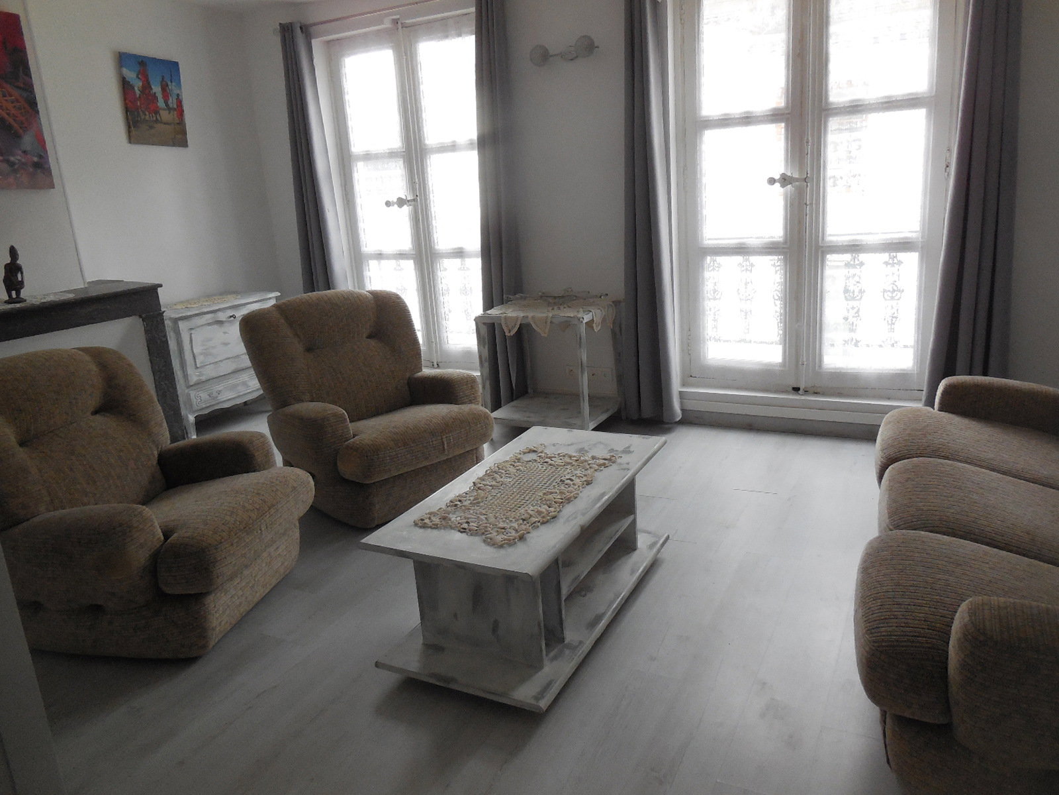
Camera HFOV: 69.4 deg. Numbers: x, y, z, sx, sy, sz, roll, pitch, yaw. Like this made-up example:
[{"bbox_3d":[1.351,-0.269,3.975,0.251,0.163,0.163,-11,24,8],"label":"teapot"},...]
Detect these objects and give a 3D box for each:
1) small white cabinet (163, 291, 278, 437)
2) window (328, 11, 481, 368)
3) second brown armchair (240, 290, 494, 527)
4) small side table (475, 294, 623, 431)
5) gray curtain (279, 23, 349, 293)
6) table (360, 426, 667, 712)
[{"bbox_3d":[-2.112,-0.241,5.221,0.367,0.802,0.938,4,17,28],"label":"small white cabinet"},{"bbox_3d":[-0.735,-1.287,5.121,1.197,2.217,0.095,4,17,28],"label":"window"},{"bbox_3d":[-0.740,-0.003,3.704,0.870,0.932,0.884,-16,19,-39],"label":"second brown armchair"},{"bbox_3d":[0.131,-0.211,4.689,0.734,0.707,0.517,4,17,28],"label":"small side table"},{"bbox_3d":[-1.483,-1.269,5.417,0.408,2.557,0.129,4,17,28],"label":"gray curtain"},{"bbox_3d":[0.026,0.502,2.576,0.551,0.428,1.088,4,17,27],"label":"table"}]

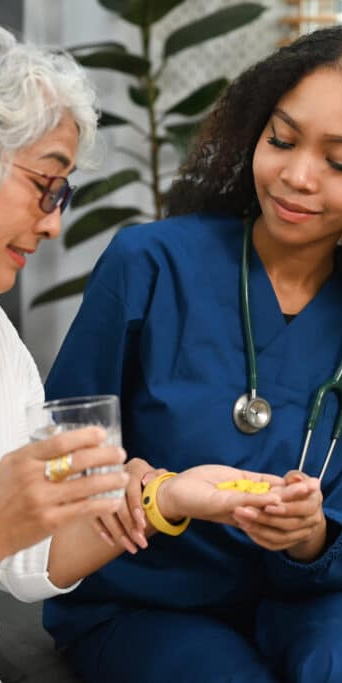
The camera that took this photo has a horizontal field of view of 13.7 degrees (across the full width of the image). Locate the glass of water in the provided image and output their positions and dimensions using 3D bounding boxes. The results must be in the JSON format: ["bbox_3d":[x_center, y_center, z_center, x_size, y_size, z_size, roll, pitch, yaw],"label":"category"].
[{"bbox_3d":[-0.082,0.093,1.220,0.080,0.087,0.080,-4,7,0],"label":"glass of water"}]

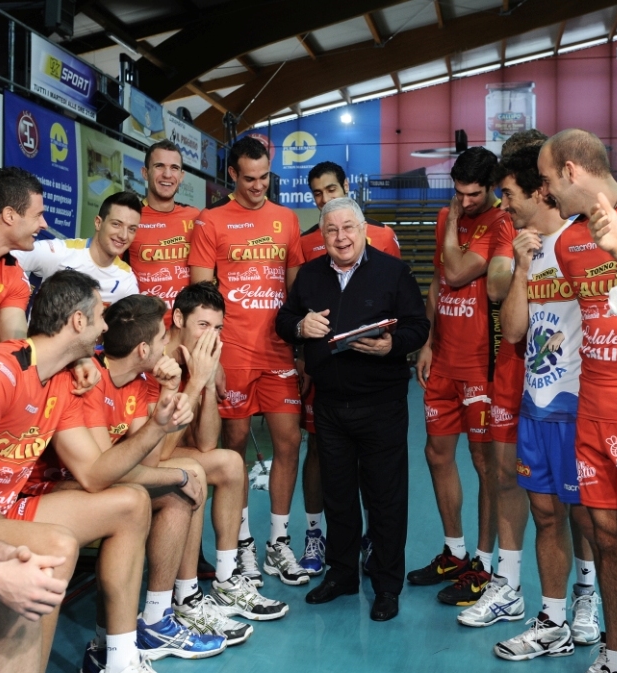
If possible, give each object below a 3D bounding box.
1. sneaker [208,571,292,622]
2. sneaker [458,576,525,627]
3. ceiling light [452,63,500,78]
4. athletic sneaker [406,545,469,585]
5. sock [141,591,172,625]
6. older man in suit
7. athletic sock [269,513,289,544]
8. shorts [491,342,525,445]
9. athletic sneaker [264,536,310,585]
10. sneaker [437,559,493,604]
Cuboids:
[{"bbox_3d":[-0.223,0.978,3.429,0.322,0.146,0.117,1,2,22],"label":"sneaker"},{"bbox_3d":[0.737,1.053,3.600,0.300,0.150,0.115,-1,2,-37],"label":"sneaker"},{"bbox_3d":[5.324,-8.429,28.500,1.550,0.160,0.200,-11,0,10],"label":"ceiling light"},{"bbox_3d":[0.610,1.055,4.196,0.309,0.145,0.112,0,2,-17],"label":"athletic sneaker"},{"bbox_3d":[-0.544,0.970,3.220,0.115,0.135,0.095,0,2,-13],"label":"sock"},{"bbox_3d":[0.190,0.264,3.771,0.620,1.710,0.480,0,2,3],"label":"older man in suit"},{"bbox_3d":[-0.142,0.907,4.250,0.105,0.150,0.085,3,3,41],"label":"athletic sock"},{"bbox_3d":[0.949,0.245,3.680,0.400,0.390,0.310,1,2,25],"label":"shorts"},{"bbox_3d":[-0.095,0.963,3.883,0.117,0.146,0.322,-1,2,-33],"label":"athletic sneaker"},{"bbox_3d":[0.707,1.048,3.896,0.300,0.140,0.115,-1,2,-33],"label":"sneaker"}]

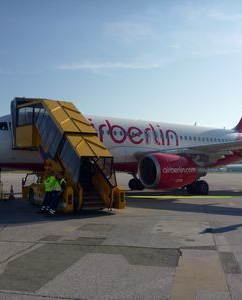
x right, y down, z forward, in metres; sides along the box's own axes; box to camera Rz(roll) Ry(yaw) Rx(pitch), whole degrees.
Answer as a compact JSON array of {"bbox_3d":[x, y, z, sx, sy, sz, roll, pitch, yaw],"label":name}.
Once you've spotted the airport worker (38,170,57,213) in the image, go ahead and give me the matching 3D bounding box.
[{"bbox_3d":[-3.189,1.821,14.173,0.680,1.740,0.520,2,-4,-30],"label":"airport worker"}]

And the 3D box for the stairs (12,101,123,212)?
[{"bbox_3d":[-3.030,-0.143,16.644,3.160,5.970,6.900,2,-4,-33],"label":"stairs"}]

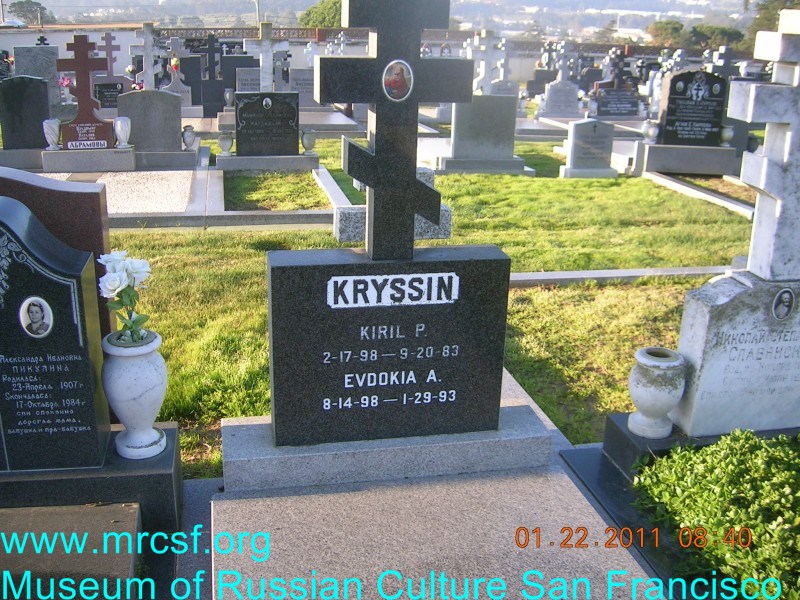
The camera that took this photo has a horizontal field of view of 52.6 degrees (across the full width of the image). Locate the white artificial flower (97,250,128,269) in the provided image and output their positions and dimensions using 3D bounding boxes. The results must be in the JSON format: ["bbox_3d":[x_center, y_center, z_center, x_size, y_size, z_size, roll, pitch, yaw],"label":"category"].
[{"bbox_3d":[-0.853,-0.119,2.400,0.095,0.065,0.090,-4,19,-16],"label":"white artificial flower"}]

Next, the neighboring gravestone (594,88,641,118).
[{"bbox_3d":[3.608,-3.247,13.400,0.720,0.480,0.220,-2,19,-12],"label":"neighboring gravestone"}]

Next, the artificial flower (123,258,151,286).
[{"bbox_3d":[-0.762,-0.080,2.340,0.082,0.078,0.080,-2,19,-12],"label":"artificial flower"}]

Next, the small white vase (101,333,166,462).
[{"bbox_3d":[-0.817,0.292,2.500,0.200,0.365,0.200,-2,19,-12],"label":"small white vase"}]

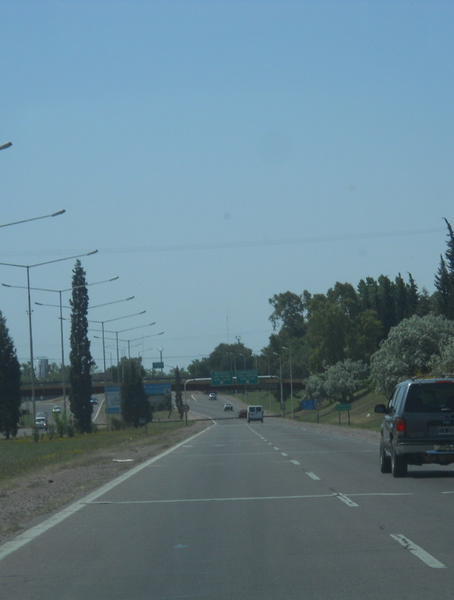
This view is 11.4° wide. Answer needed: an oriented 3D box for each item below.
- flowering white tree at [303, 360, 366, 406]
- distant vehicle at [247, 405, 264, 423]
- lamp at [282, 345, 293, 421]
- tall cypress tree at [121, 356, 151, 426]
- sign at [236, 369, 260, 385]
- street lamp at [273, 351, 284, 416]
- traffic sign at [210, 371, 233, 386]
[{"bbox_3d":[12.839,9.644,268.000,7.450,5.560,6.150,-2,-3,0],"label":"flowering white tree"},{"bbox_3d":[3.542,14.371,284.500,1.940,2.120,4.800,-2,-3,-1],"label":"distant vehicle"},{"bbox_3d":[8.725,12.054,325.000,1.440,10.300,0.400,-2,-3,0],"label":"lamp"},{"bbox_3d":[-10.869,11.229,272.000,3.540,8.350,3.540,-2,-3,0],"label":"tall cypress tree"},{"bbox_3d":[3.081,11.703,342.000,3.250,2.160,0.150,-2,-3,0],"label":"sign"},{"bbox_3d":[8.109,13.357,358.000,1.420,10.270,0.400,-2,-3,0],"label":"street lamp"},{"bbox_3d":[-0.800,11.884,342.000,3.290,2.160,0.150,-2,-3,0],"label":"traffic sign"}]

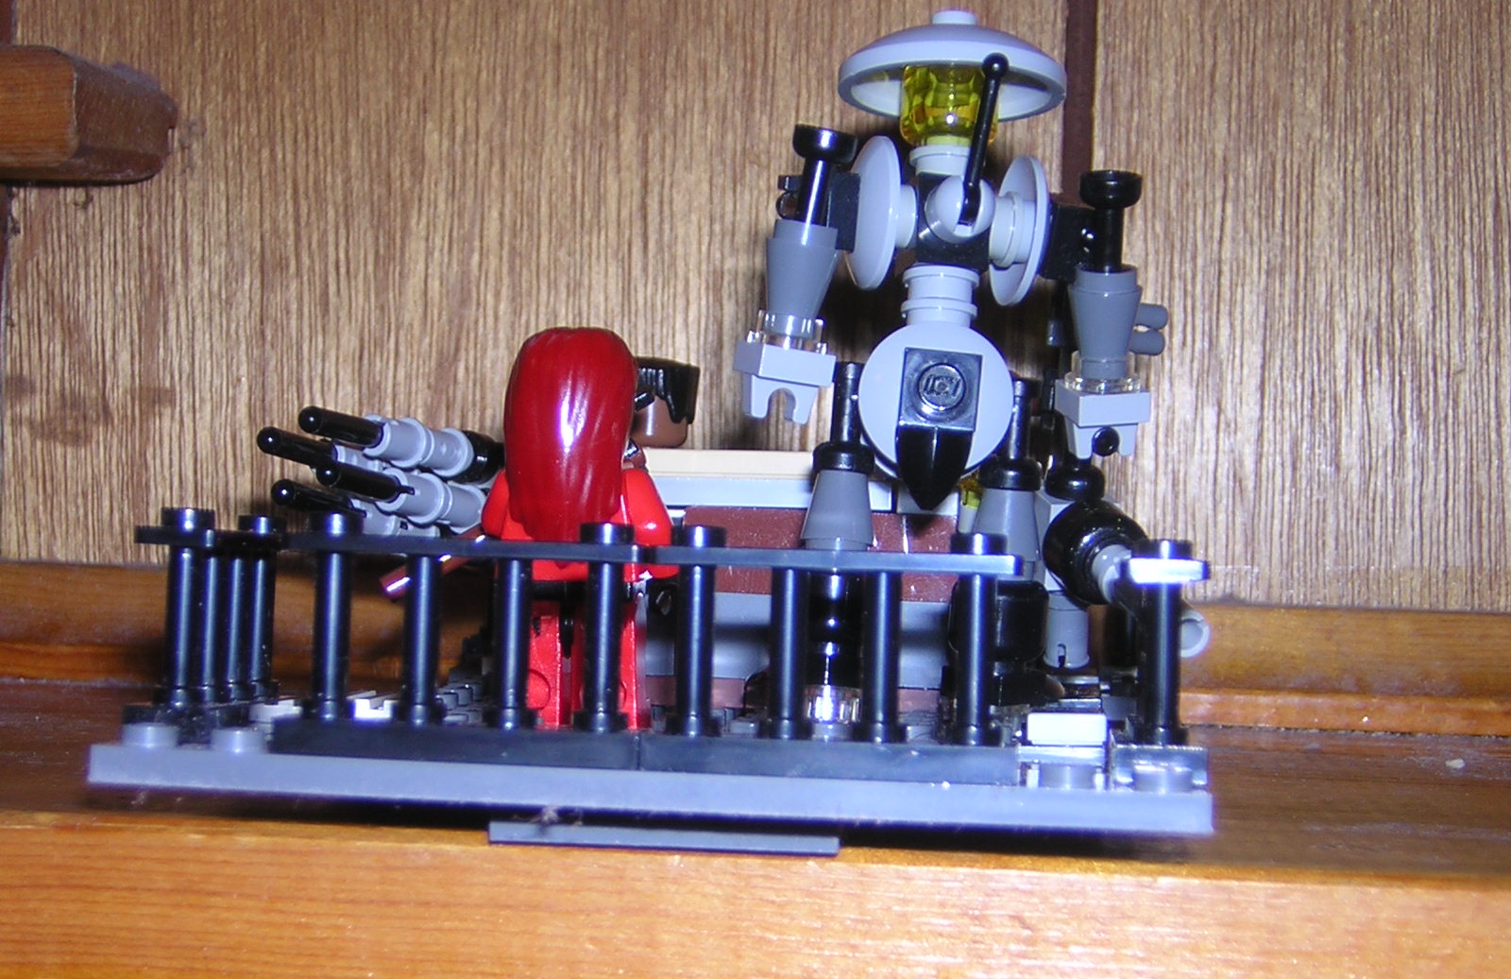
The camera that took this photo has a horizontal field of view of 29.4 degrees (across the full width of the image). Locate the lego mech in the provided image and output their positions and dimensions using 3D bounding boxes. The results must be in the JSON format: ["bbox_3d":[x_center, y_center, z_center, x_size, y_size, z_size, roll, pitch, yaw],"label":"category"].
[{"bbox_3d":[0.021,-0.012,0.303,0.046,0.077,0.028,2,-2,-13],"label":"lego mech"}]

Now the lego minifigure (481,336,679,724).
[{"bbox_3d":[-0.018,0.004,0.303,0.022,0.042,0.015,2,-2,7],"label":"lego minifigure"}]

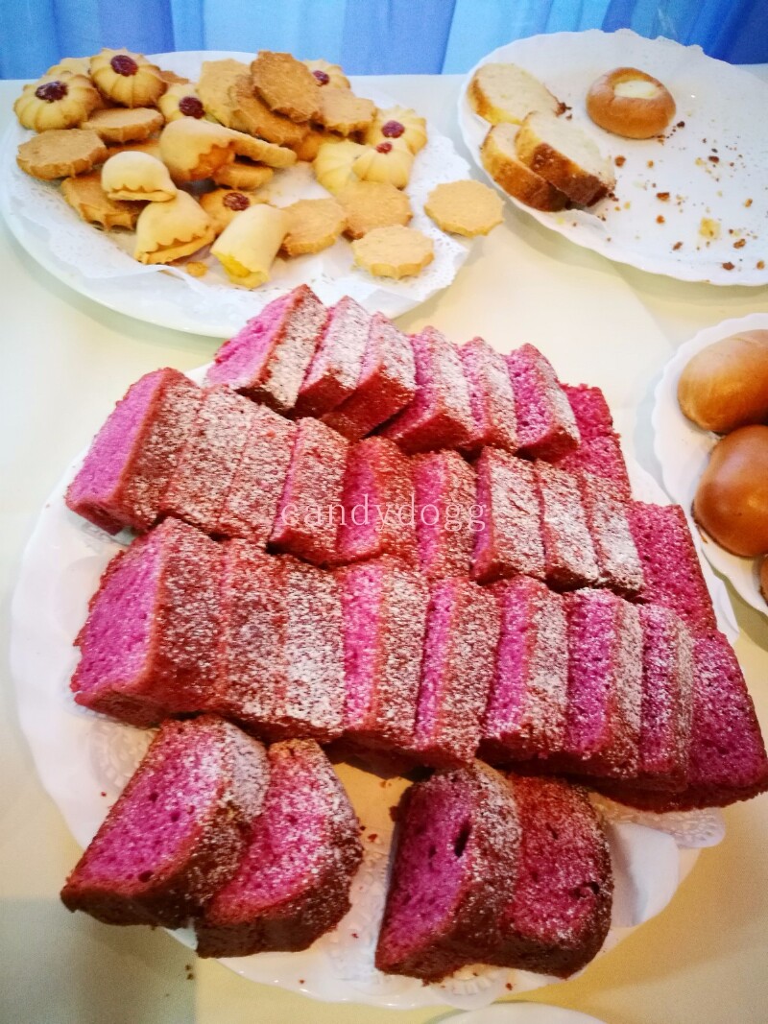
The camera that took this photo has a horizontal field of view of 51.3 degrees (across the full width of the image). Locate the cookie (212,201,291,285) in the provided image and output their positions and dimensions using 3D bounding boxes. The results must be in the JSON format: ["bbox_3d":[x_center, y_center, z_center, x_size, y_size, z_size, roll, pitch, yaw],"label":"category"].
[{"bbox_3d":[-0.085,-0.172,0.513,0.040,0.026,0.056,17,66,2],"label":"cookie"}]

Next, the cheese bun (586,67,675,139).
[{"bbox_3d":[0.217,-0.360,0.701,0.079,0.037,0.079,14,55,0],"label":"cheese bun"}]

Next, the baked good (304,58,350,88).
[{"bbox_3d":[-0.050,-0.342,0.635,0.048,0.021,0.048,14,55,0],"label":"baked good"}]

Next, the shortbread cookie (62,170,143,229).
[{"bbox_3d":[-0.185,-0.206,0.527,0.052,0.012,0.052,-11,55,-15],"label":"shortbread cookie"}]

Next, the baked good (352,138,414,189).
[{"bbox_3d":[-0.001,-0.257,0.588,0.047,0.022,0.047,14,50,0],"label":"baked good"}]

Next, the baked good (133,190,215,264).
[{"bbox_3d":[-0.135,-0.184,0.515,0.052,0.027,0.042,-32,67,-26],"label":"baked good"}]

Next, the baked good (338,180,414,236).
[{"bbox_3d":[-0.007,-0.218,0.572,0.054,0.010,0.054,4,56,-6],"label":"baked good"}]

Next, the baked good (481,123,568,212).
[{"bbox_3d":[0.118,-0.267,0.621,0.056,0.027,0.083,-36,68,-28],"label":"baked good"}]

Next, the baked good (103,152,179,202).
[{"bbox_3d":[-0.162,-0.224,0.532,0.048,0.023,0.036,0,56,-9],"label":"baked good"}]

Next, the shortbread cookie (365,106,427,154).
[{"bbox_3d":[0.008,-0.290,0.608,0.049,0.014,0.049,8,54,-3],"label":"shortbread cookie"}]

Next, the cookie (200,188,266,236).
[{"bbox_3d":[-0.099,-0.201,0.535,0.051,0.014,0.051,-2,54,-10],"label":"cookie"}]

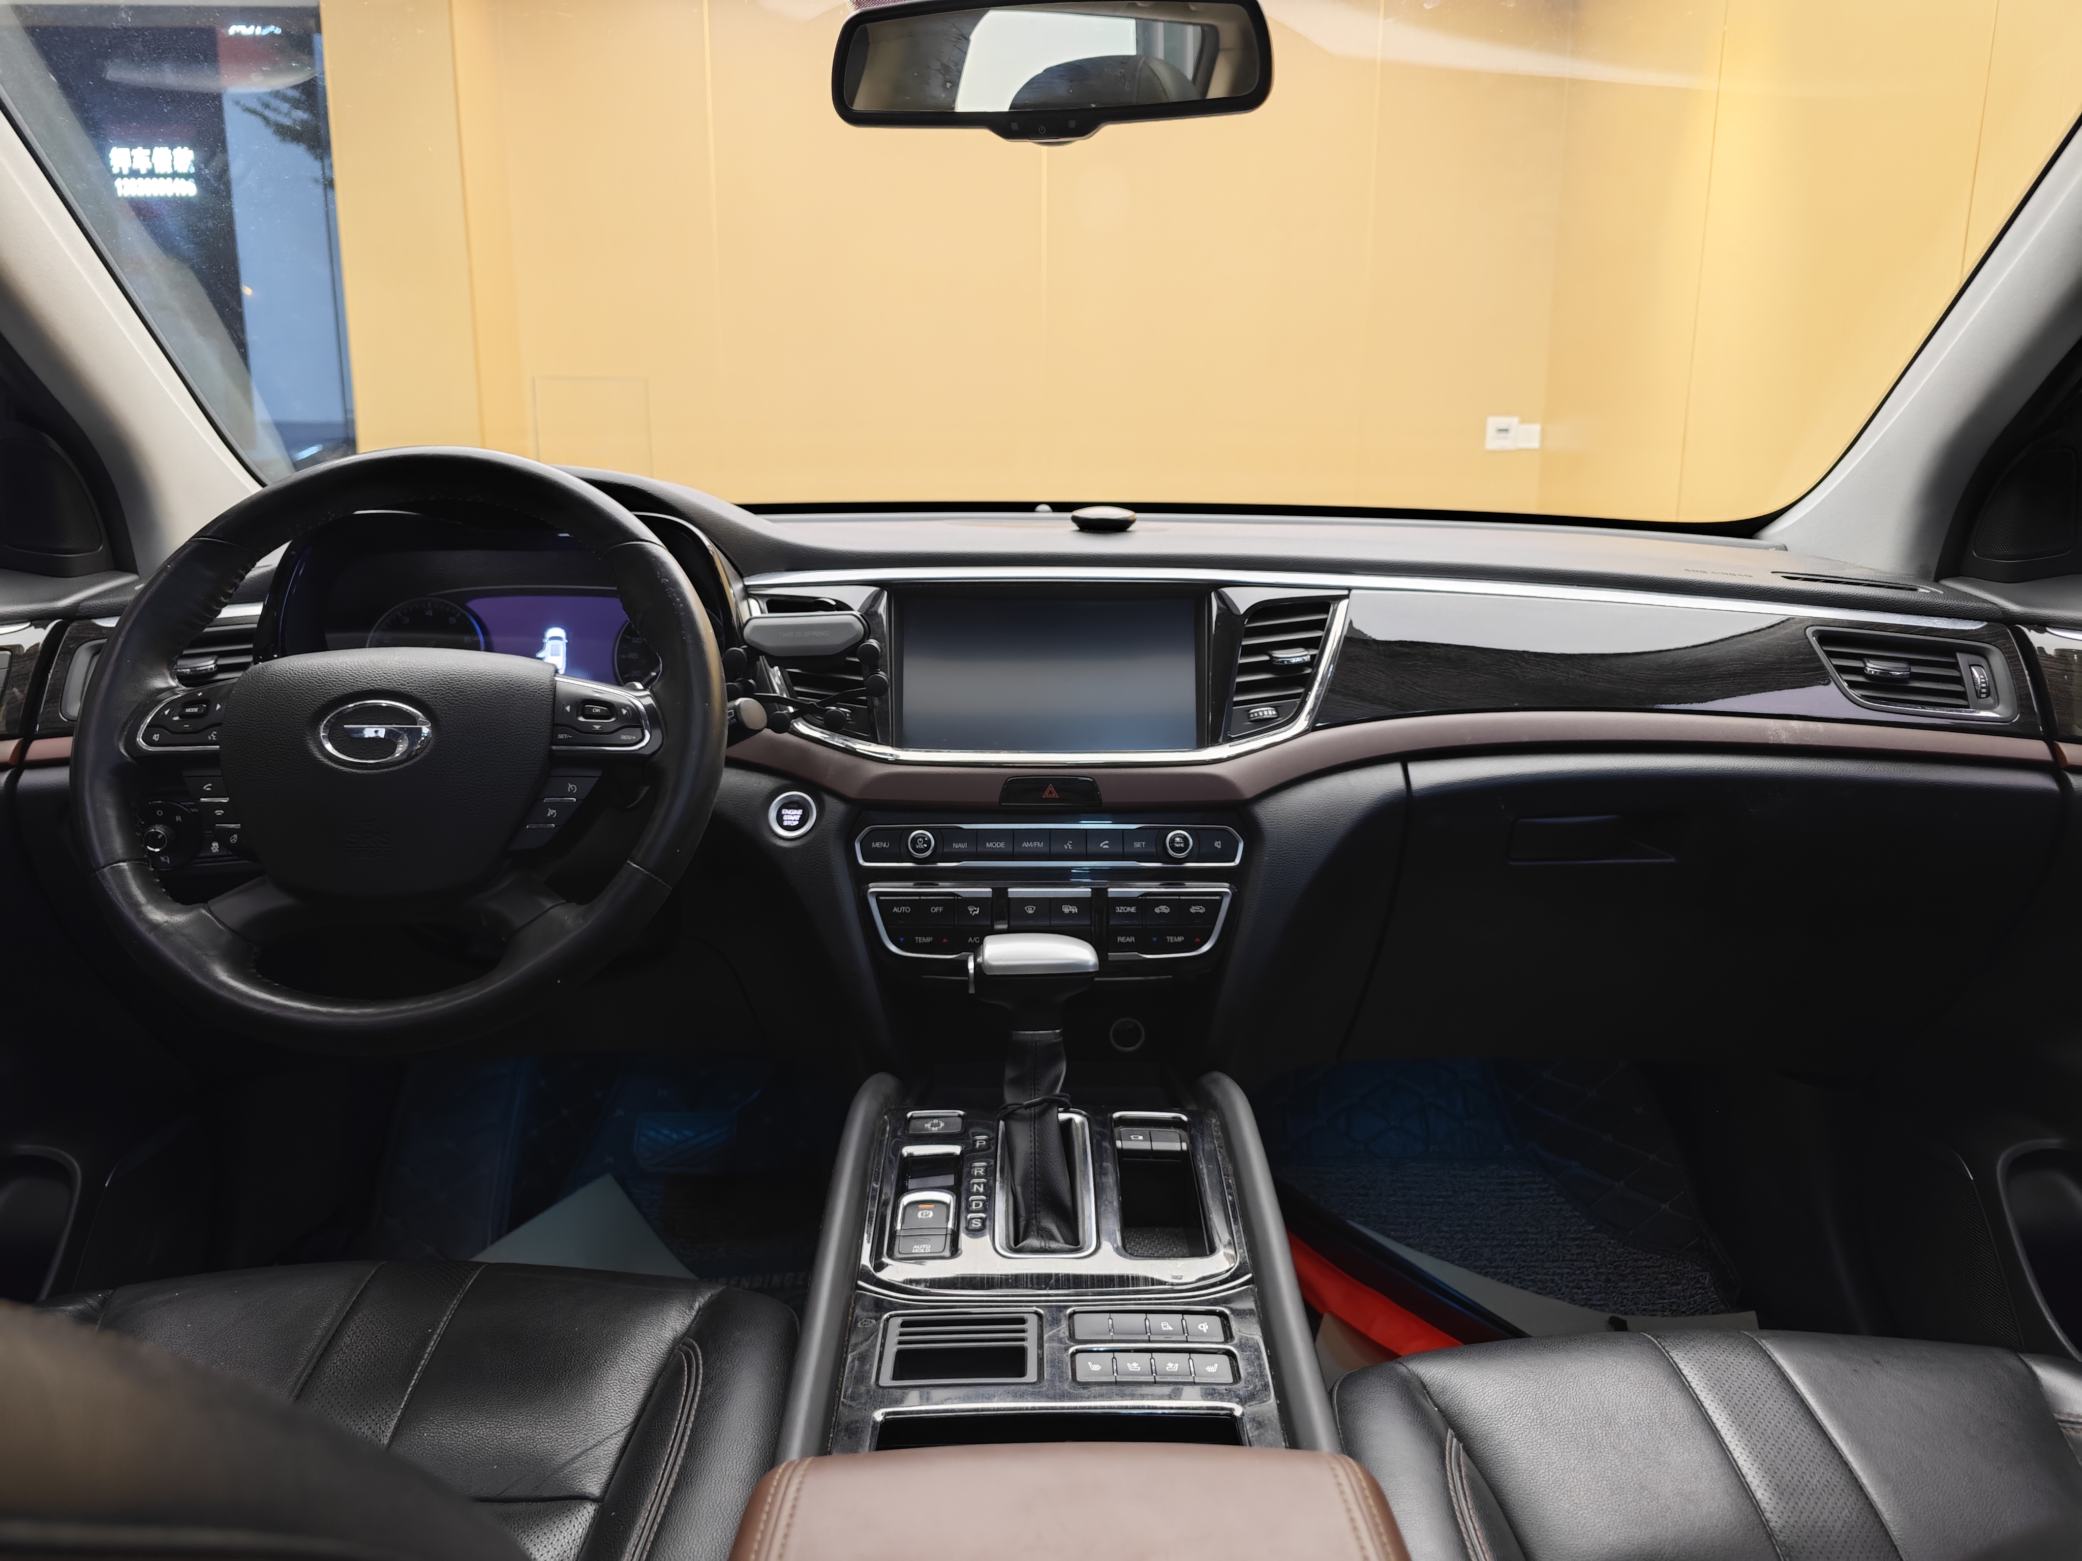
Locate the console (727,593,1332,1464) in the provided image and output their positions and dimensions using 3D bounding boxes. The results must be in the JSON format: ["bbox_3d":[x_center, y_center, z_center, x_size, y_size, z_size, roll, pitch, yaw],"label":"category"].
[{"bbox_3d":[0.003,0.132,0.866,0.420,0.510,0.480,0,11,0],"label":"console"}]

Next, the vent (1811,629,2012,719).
[{"bbox_3d":[0.625,-0.077,0.990,0.135,0.064,0.040,2,3,10],"label":"vent"}]

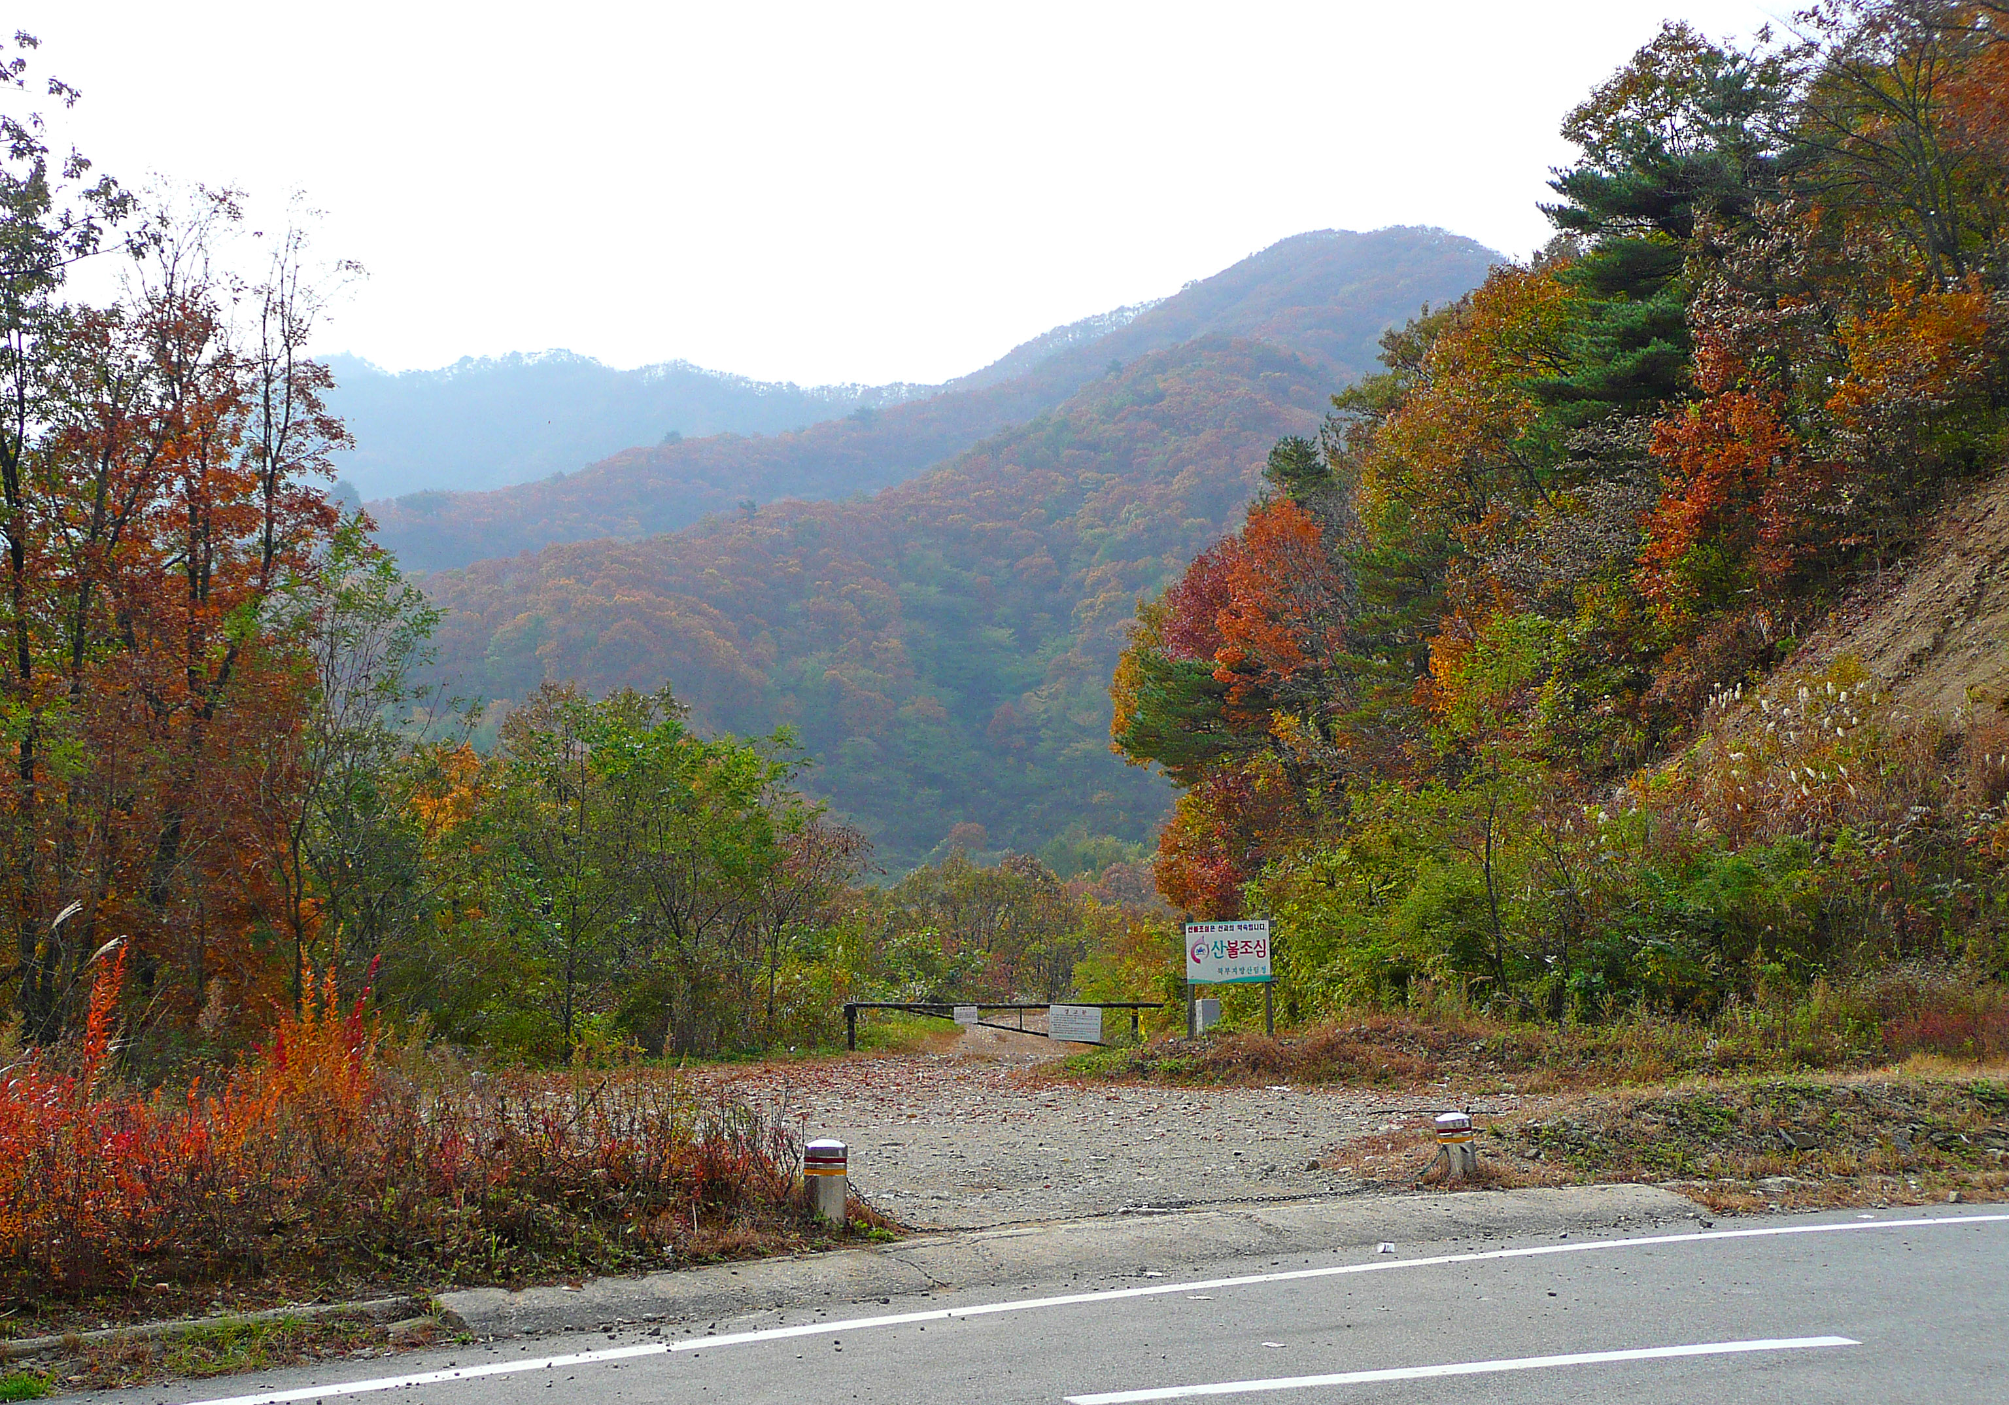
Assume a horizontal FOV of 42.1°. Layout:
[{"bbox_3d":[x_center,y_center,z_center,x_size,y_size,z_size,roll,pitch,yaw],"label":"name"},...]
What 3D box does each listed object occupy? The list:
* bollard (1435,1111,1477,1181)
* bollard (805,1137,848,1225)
[{"bbox_3d":[2.555,2.505,14.700,0.205,0.385,0.205,-6,-5,9],"label":"bollard"},{"bbox_3d":[-0.855,2.295,12.500,0.205,0.415,0.205,0,-4,-4],"label":"bollard"}]

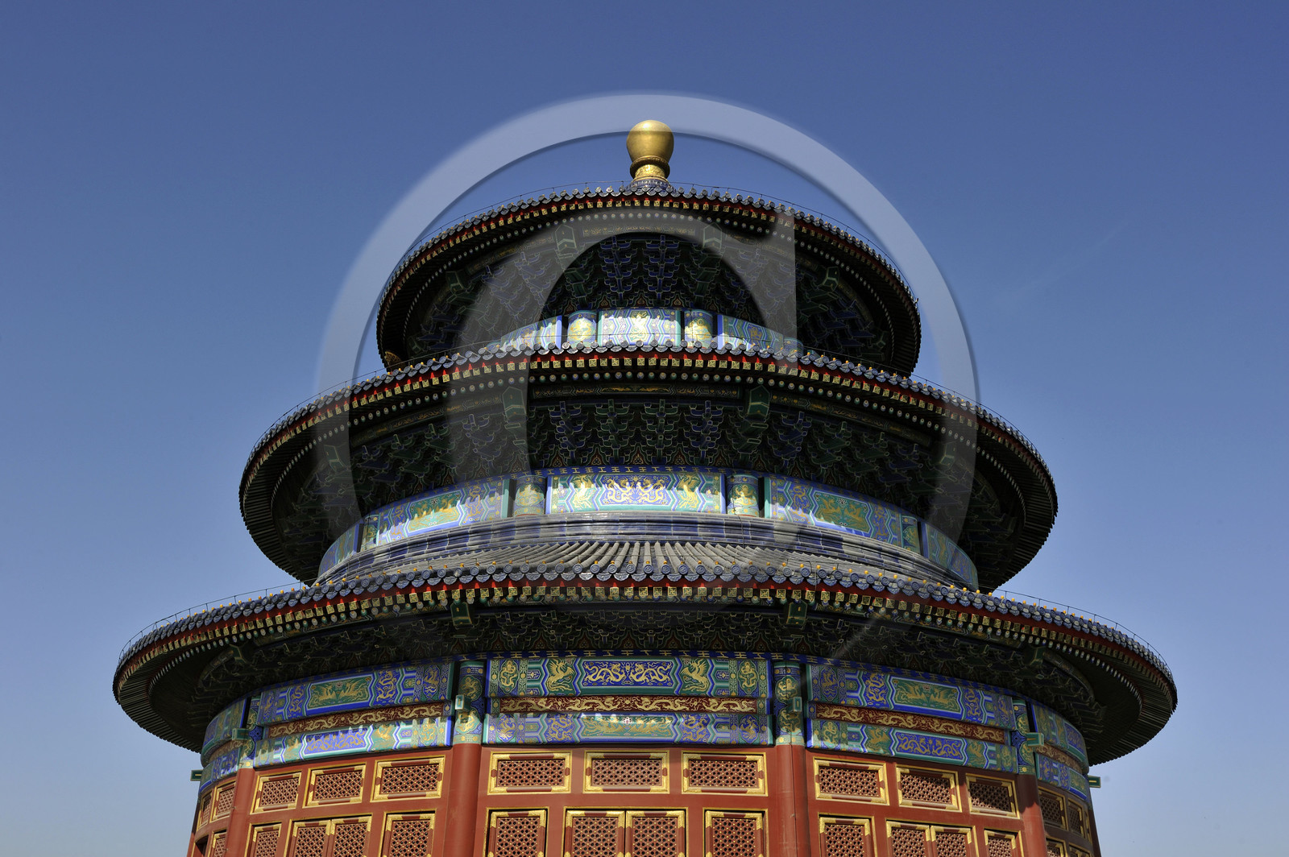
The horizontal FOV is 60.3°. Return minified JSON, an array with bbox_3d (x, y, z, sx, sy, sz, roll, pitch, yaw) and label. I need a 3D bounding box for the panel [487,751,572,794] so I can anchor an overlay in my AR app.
[{"bbox_3d":[-2.182,6.561,21.111,1.630,0.780,0.120,-4,-27,9],"label":"panel"}]

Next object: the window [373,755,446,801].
[{"bbox_3d":[-4.624,6.883,21.807,1.598,0.790,0.120,-10,-29,20],"label":"window"}]

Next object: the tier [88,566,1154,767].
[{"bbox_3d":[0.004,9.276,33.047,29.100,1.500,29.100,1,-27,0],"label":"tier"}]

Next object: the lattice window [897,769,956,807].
[{"bbox_3d":[5.730,7.225,22.257,1.510,0.690,0.100,14,-30,-25],"label":"lattice window"}]

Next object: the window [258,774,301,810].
[{"bbox_3d":[-7.813,7.711,23.549,1.510,0.690,0.100,-20,-33,36],"label":"window"}]

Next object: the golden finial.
[{"bbox_3d":[0.241,-10.452,43.071,1.850,3.300,1.850,1,-27,0],"label":"golden finial"}]

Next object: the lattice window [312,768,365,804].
[{"bbox_3d":[-6.238,7.262,22.529,1.426,0.628,0.100,-15,-31,28],"label":"lattice window"}]

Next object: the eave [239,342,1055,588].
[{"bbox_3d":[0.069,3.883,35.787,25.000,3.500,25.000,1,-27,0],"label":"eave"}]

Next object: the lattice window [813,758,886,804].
[{"bbox_3d":[4.004,6.857,21.583,1.584,0.778,0.120,10,-28,-17],"label":"lattice window"}]

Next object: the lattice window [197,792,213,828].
[{"bbox_3d":[-10.572,9.222,26.643,0.100,0.690,1.510,14,-30,-25],"label":"lattice window"}]

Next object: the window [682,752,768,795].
[{"bbox_3d":[1.514,6.567,21.057,1.637,0.756,0.120,4,-27,-6],"label":"window"}]

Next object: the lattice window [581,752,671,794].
[{"bbox_3d":[-0.332,6.509,20.978,1.614,0.767,0.120,0,-27,2],"label":"lattice window"}]

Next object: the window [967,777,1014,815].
[{"bbox_3d":[7.287,7.692,23.157,1.510,0.690,0.100,19,-32,-33],"label":"window"}]

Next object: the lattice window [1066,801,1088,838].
[{"bbox_3d":[10.206,9.195,26.104,0.100,0.690,1.510,-15,-30,28],"label":"lattice window"}]

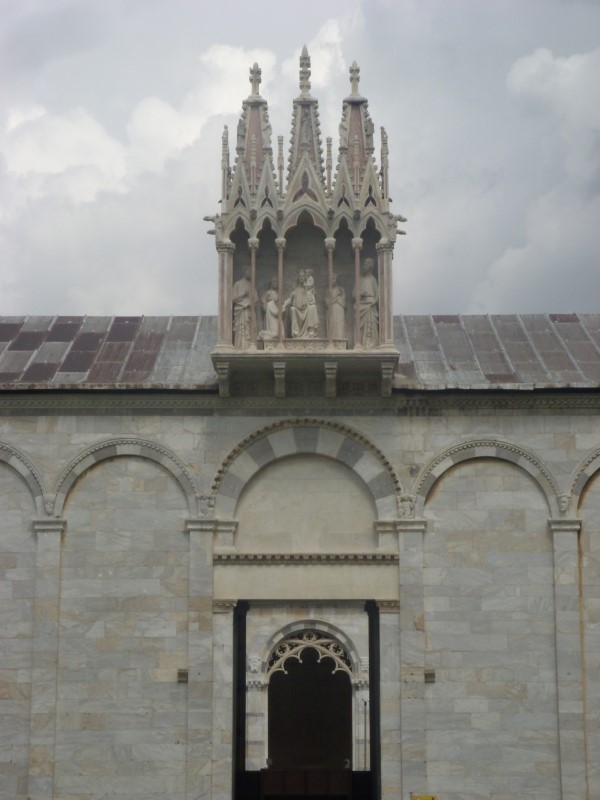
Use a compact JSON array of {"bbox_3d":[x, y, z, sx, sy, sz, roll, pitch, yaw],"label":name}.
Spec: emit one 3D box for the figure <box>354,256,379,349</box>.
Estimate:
[{"bbox_3d":[1.292,-1.866,37.889,0.460,1.809,0.420,0,-14,0],"label":"figure"}]

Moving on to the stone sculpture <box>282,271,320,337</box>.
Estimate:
[{"bbox_3d":[0.019,-1.857,37.938,0.680,1.429,0.600,0,-14,0],"label":"stone sculpture"}]

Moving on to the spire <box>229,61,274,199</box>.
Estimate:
[{"bbox_3d":[-0.917,-5.281,38.342,0.878,2.827,0.850,0,-13,0],"label":"spire"}]

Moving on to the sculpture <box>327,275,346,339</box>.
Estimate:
[{"bbox_3d":[0.690,-1.752,37.661,0.403,1.361,0.360,-3,-13,15],"label":"sculpture"}]

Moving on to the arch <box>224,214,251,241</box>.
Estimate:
[{"bbox_3d":[-1.195,-3.321,37.545,0.497,0.549,0.250,0,-13,0],"label":"arch"}]

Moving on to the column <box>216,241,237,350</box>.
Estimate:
[{"bbox_3d":[-1.406,-2.015,37.565,0.380,2.175,0.380,0,-14,0],"label":"column"}]

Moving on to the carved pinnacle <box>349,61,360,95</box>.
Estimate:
[{"bbox_3d":[1.099,-6.438,39.269,0.220,0.751,0.220,0,-14,0],"label":"carved pinnacle"}]

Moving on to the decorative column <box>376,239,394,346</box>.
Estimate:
[{"bbox_3d":[1.630,-2.045,37.245,0.360,2.124,0.360,0,-13,0],"label":"decorative column"}]

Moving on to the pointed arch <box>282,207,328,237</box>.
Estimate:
[{"bbox_3d":[0.105,-3.414,37.566,0.899,0.640,0.250,0,-13,0],"label":"pointed arch"}]

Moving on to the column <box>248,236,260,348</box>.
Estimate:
[{"bbox_3d":[-0.873,-2.058,37.473,0.200,2.230,0.200,0,-14,0],"label":"column"}]

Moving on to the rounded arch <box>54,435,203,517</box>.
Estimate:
[{"bbox_3d":[-3.347,1.478,37.784,2.789,1.544,0.250,0,-13,0],"label":"rounded arch"}]

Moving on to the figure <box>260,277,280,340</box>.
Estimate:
[{"bbox_3d":[-0.549,-1.776,37.867,0.500,1.265,0.420,-7,-15,25],"label":"figure"}]

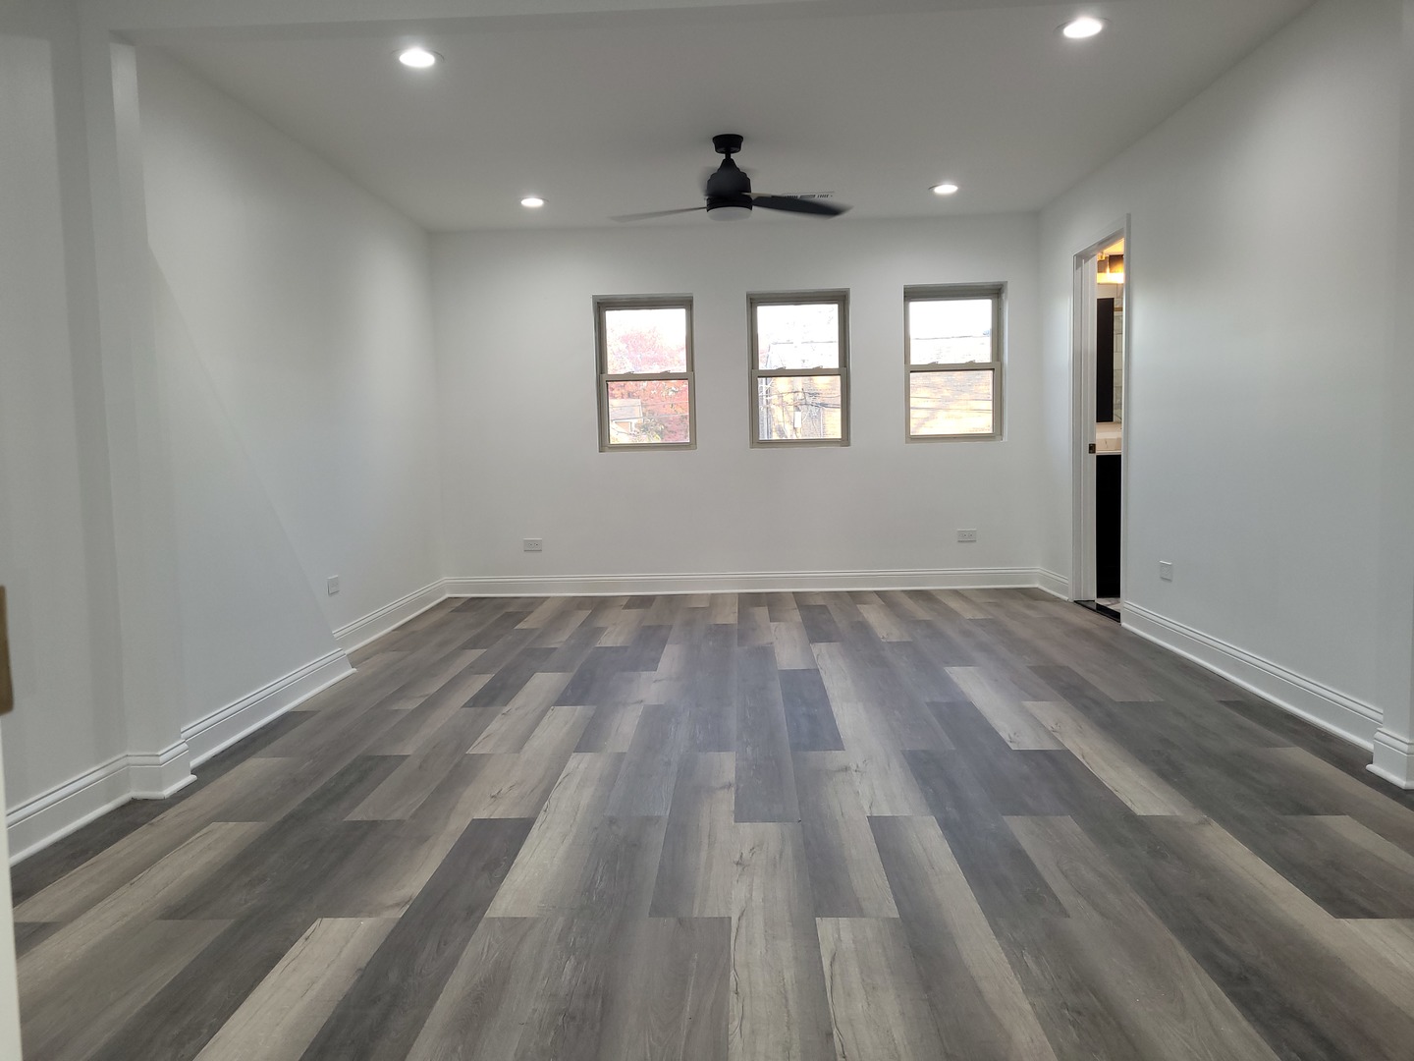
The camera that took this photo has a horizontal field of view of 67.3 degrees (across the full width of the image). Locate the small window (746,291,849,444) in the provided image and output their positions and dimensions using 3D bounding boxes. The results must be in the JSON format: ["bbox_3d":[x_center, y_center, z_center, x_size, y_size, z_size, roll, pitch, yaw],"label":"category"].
[{"bbox_3d":[0.601,-1.045,6.921,0.639,0.996,0.111,-1,5,2],"label":"small window"}]

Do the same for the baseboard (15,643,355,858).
[{"bbox_3d":[-1.637,0.667,3.692,0.151,0.135,2.253,-1,5,2],"label":"baseboard"}]

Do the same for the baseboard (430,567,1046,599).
[{"bbox_3d":[0.208,0.343,6.973,3.893,0.139,0.030,-1,5,2],"label":"baseboard"}]

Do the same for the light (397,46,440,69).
[{"bbox_3d":[-1.039,-1.698,3.816,0.161,0.030,0.161,-1,5,2],"label":"light"}]

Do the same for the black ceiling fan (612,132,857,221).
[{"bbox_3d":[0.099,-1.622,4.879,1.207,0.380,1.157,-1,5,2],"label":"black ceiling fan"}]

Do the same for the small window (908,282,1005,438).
[{"bbox_3d":[1.604,-1.078,6.883,0.639,1.001,0.111,-1,5,2],"label":"small window"}]

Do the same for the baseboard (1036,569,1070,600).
[{"bbox_3d":[2.159,0.330,6.610,0.030,0.137,0.563,-1,5,2],"label":"baseboard"}]

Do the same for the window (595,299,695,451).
[{"bbox_3d":[-0.397,-1.022,6.958,0.639,1.001,0.111,-1,5,2],"label":"window"}]

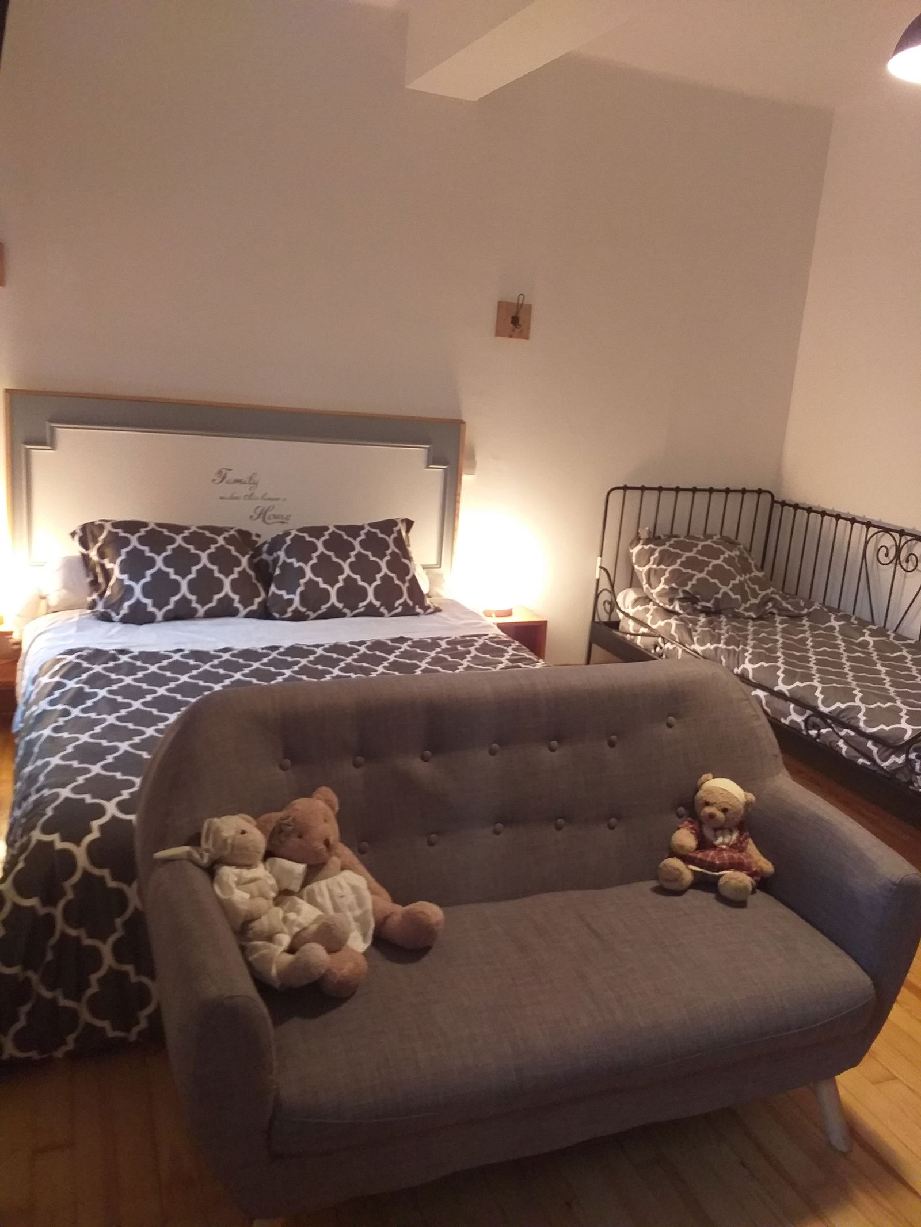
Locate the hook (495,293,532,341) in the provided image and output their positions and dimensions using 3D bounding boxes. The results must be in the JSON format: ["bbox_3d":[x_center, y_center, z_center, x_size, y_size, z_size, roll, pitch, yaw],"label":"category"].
[{"bbox_3d":[0.226,-1.240,3.842,0.155,0.175,0.060,-1,14,-20],"label":"hook"}]

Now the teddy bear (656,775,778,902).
[{"bbox_3d":[0.510,0.434,1.836,0.200,0.232,0.175,8,14,15],"label":"teddy bear"}]

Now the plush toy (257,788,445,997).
[{"bbox_3d":[-0.178,0.433,1.542,0.220,0.272,0.250,15,17,38],"label":"plush toy"}]

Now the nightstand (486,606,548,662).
[{"bbox_3d":[0.132,0.192,4.017,0.340,0.410,0.340,-1,14,-20],"label":"nightstand"}]

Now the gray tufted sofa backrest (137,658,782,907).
[{"bbox_3d":[0.062,0.314,1.795,1.310,0.420,0.250,-1,14,-20],"label":"gray tufted sofa backrest"}]

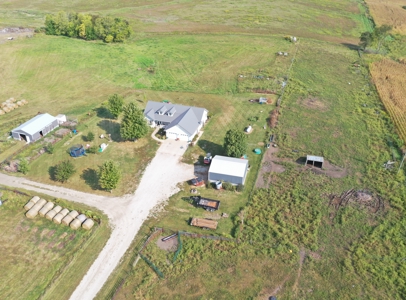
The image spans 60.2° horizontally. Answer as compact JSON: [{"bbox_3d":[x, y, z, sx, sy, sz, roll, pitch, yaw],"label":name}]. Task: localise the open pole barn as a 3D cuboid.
[{"bbox_3d":[-49.578,-6.885,104.035,7.100,3.600,11.300,10,32,15],"label":"open pole barn"}]

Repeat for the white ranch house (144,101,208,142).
[{"bbox_3d":[-9.444,-9.873,107.979,18.800,5.500,16.900,9,32,14],"label":"white ranch house"}]

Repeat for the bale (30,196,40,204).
[{"bbox_3d":[-36.468,11.169,75.916,1.783,1.783,1.380,8,32,12],"label":"bale"}]

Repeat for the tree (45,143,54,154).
[{"bbox_3d":[-40.699,-0.333,93.313,2.400,3.600,2.400,9,32,14],"label":"tree"}]

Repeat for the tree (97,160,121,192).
[{"bbox_3d":[-20.777,6.188,78.302,4.900,8.300,4.900,9,32,14],"label":"tree"}]

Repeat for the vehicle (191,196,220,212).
[{"bbox_3d":[0.418,11.575,76.370,6.100,1.500,2.400,11,32,16],"label":"vehicle"}]

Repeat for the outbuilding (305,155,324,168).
[{"bbox_3d":[29.163,2.968,91.095,4.044,1.775,2.965,9,32,13],"label":"outbuilding"}]

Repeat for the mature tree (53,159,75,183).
[{"bbox_3d":[-32.208,5.249,82.124,4.655,5.637,4.655,1,31,0],"label":"mature tree"}]

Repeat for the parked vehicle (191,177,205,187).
[{"bbox_3d":[-0.829,7.445,83.555,2.700,1.150,2.000,-11,33,-19],"label":"parked vehicle"}]

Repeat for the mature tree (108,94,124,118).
[{"bbox_3d":[-27.449,-13.705,111.329,4.894,8.159,4.894,1,31,0],"label":"mature tree"}]

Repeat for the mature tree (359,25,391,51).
[{"bbox_3d":[90.233,-59.473,185.266,15.500,13.000,13.500,9,32,14],"label":"mature tree"}]

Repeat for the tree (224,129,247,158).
[{"bbox_3d":[8.313,-1.053,90.070,6.100,9.200,6.100,9,32,14],"label":"tree"}]

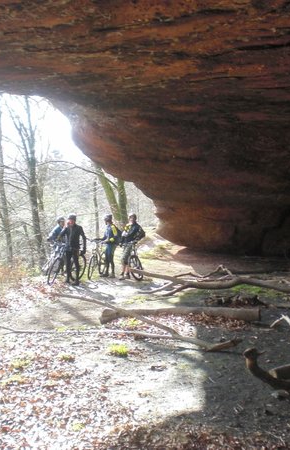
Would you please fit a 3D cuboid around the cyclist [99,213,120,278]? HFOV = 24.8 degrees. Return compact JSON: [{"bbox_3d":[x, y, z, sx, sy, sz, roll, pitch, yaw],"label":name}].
[{"bbox_3d":[-0.986,0.597,18.300,0.600,1.770,0.520,0,0,-18],"label":"cyclist"}]

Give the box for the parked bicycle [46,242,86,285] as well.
[{"bbox_3d":[-1.978,0.989,16.700,0.620,1.040,1.740,0,0,35],"label":"parked bicycle"}]

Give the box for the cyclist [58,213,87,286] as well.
[{"bbox_3d":[-1.793,0.610,16.400,0.680,1.780,0.450,0,0,18],"label":"cyclist"}]

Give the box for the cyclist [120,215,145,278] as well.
[{"bbox_3d":[-0.336,0.591,17.700,0.580,1.770,0.550,0,0,-34],"label":"cyclist"}]

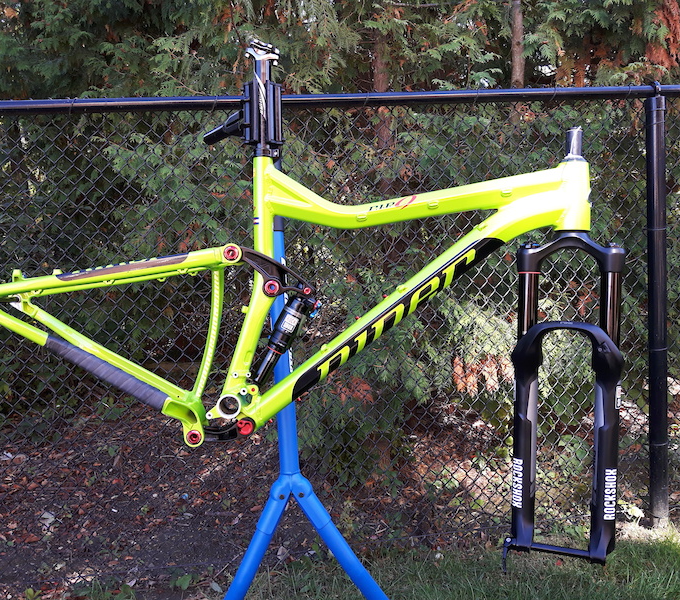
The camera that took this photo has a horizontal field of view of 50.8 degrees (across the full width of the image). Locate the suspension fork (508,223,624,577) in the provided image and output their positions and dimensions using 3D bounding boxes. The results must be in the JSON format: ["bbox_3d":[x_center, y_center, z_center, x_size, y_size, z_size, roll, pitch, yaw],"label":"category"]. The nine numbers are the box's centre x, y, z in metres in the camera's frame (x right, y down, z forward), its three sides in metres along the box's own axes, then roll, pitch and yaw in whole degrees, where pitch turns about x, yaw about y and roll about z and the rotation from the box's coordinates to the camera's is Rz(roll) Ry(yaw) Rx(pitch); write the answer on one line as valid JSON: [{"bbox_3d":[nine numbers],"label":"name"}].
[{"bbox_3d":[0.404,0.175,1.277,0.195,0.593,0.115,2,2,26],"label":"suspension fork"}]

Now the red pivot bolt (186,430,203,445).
[{"bbox_3d":[-0.251,0.237,1.237,0.025,0.025,0.018,-2,4,0],"label":"red pivot bolt"}]

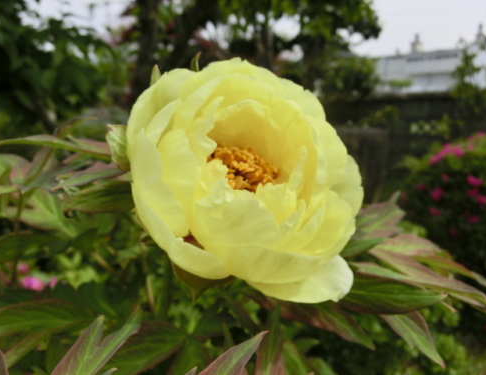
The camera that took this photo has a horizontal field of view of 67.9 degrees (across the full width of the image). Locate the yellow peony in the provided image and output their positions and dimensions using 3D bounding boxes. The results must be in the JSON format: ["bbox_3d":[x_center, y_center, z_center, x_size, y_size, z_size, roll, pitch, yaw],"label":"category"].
[{"bbox_3d":[0.001,-0.004,0.260,0.162,0.160,0.115,-1,-30,-9],"label":"yellow peony"}]

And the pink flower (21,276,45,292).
[{"bbox_3d":[-0.406,0.188,0.700,0.045,0.034,0.030,0,-24,0],"label":"pink flower"}]

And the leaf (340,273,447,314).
[{"bbox_3d":[0.114,0.080,0.275,0.089,0.013,0.037,3,49,-6],"label":"leaf"}]

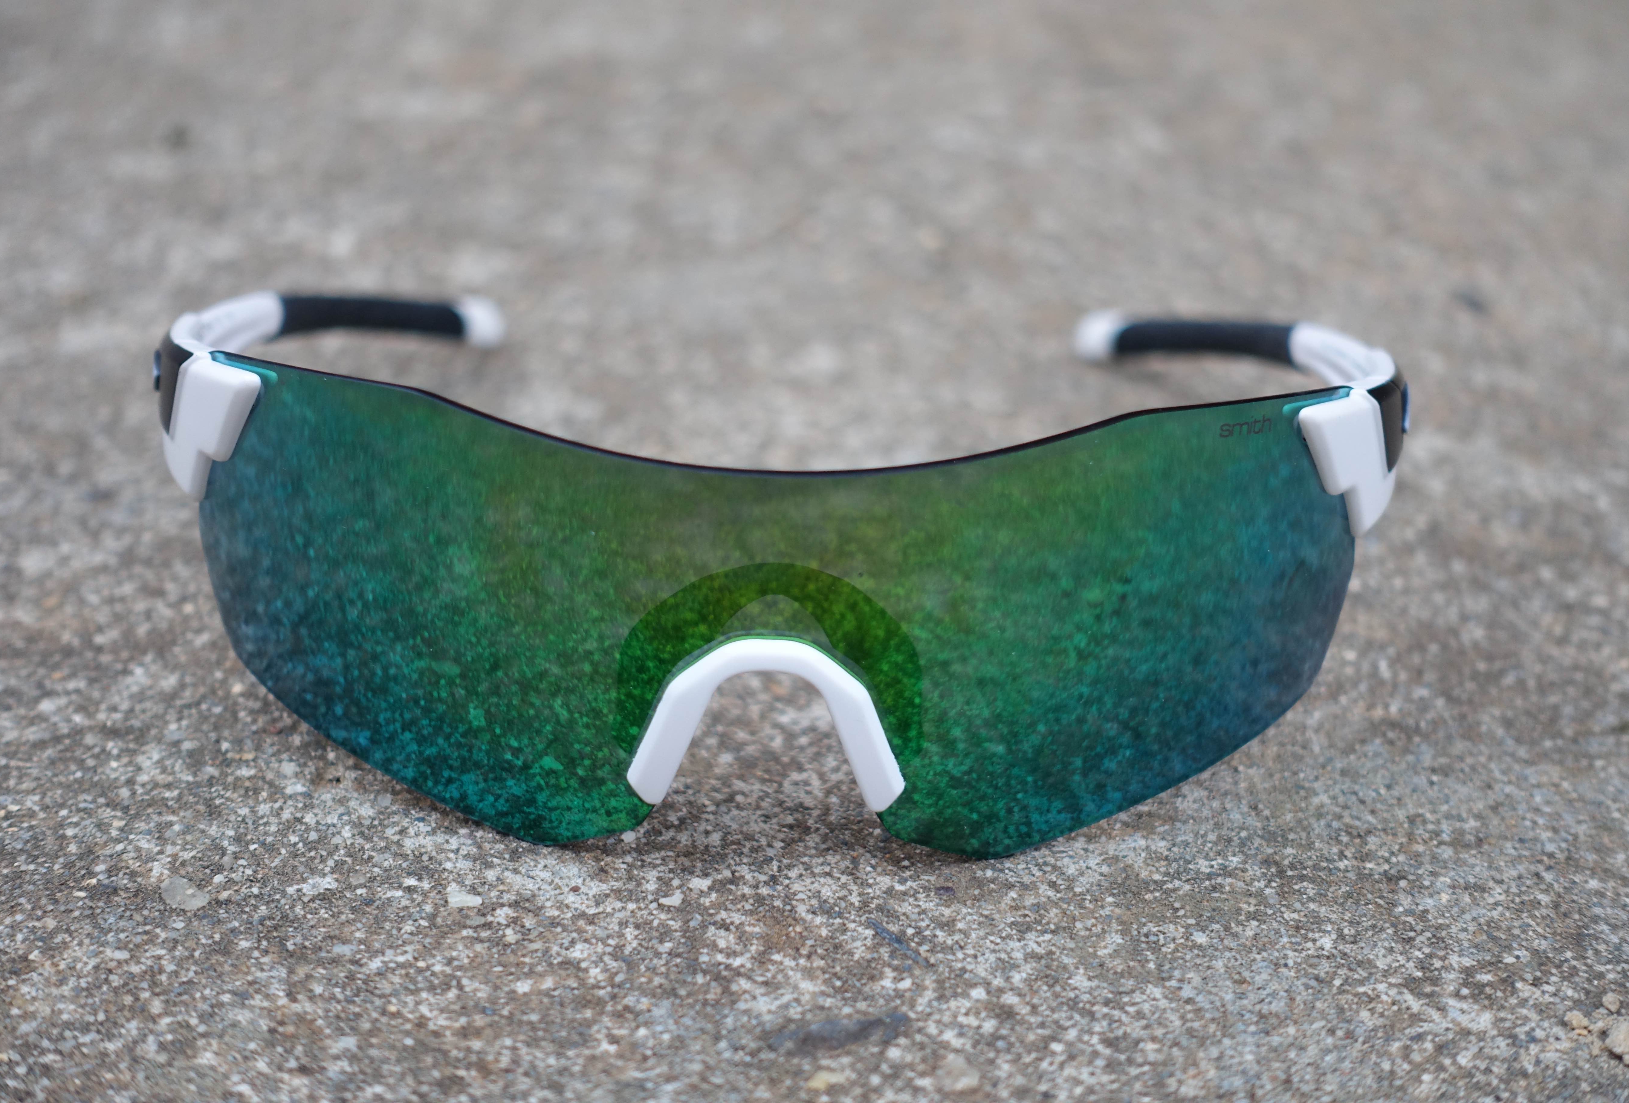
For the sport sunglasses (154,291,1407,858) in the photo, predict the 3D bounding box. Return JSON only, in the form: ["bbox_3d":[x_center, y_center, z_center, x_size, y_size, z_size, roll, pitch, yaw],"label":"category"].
[{"bbox_3d":[-0.004,-0.021,0.396,0.143,0.048,0.151,2,25,0],"label":"sport sunglasses"}]

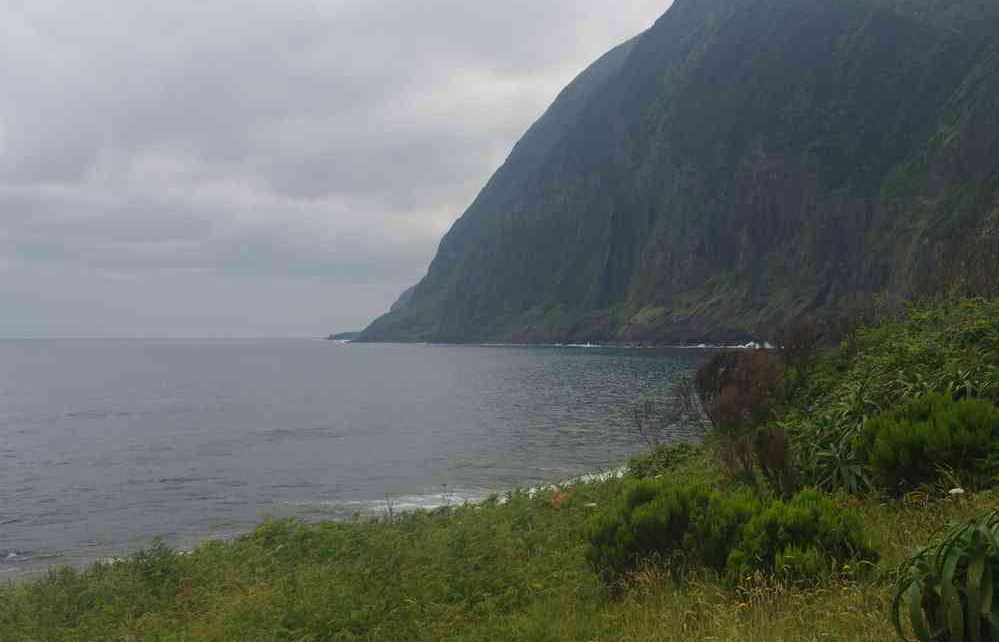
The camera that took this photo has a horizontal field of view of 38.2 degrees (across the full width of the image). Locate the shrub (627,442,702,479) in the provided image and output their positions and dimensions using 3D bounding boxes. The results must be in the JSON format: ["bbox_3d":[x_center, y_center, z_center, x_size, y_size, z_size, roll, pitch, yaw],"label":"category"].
[{"bbox_3d":[2.001,1.704,17.500,0.920,0.480,0.800,0,-1,0],"label":"shrub"}]

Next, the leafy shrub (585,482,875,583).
[{"bbox_3d":[1.546,1.435,9.700,1.900,0.680,1.150,0,-1,0],"label":"leafy shrub"}]

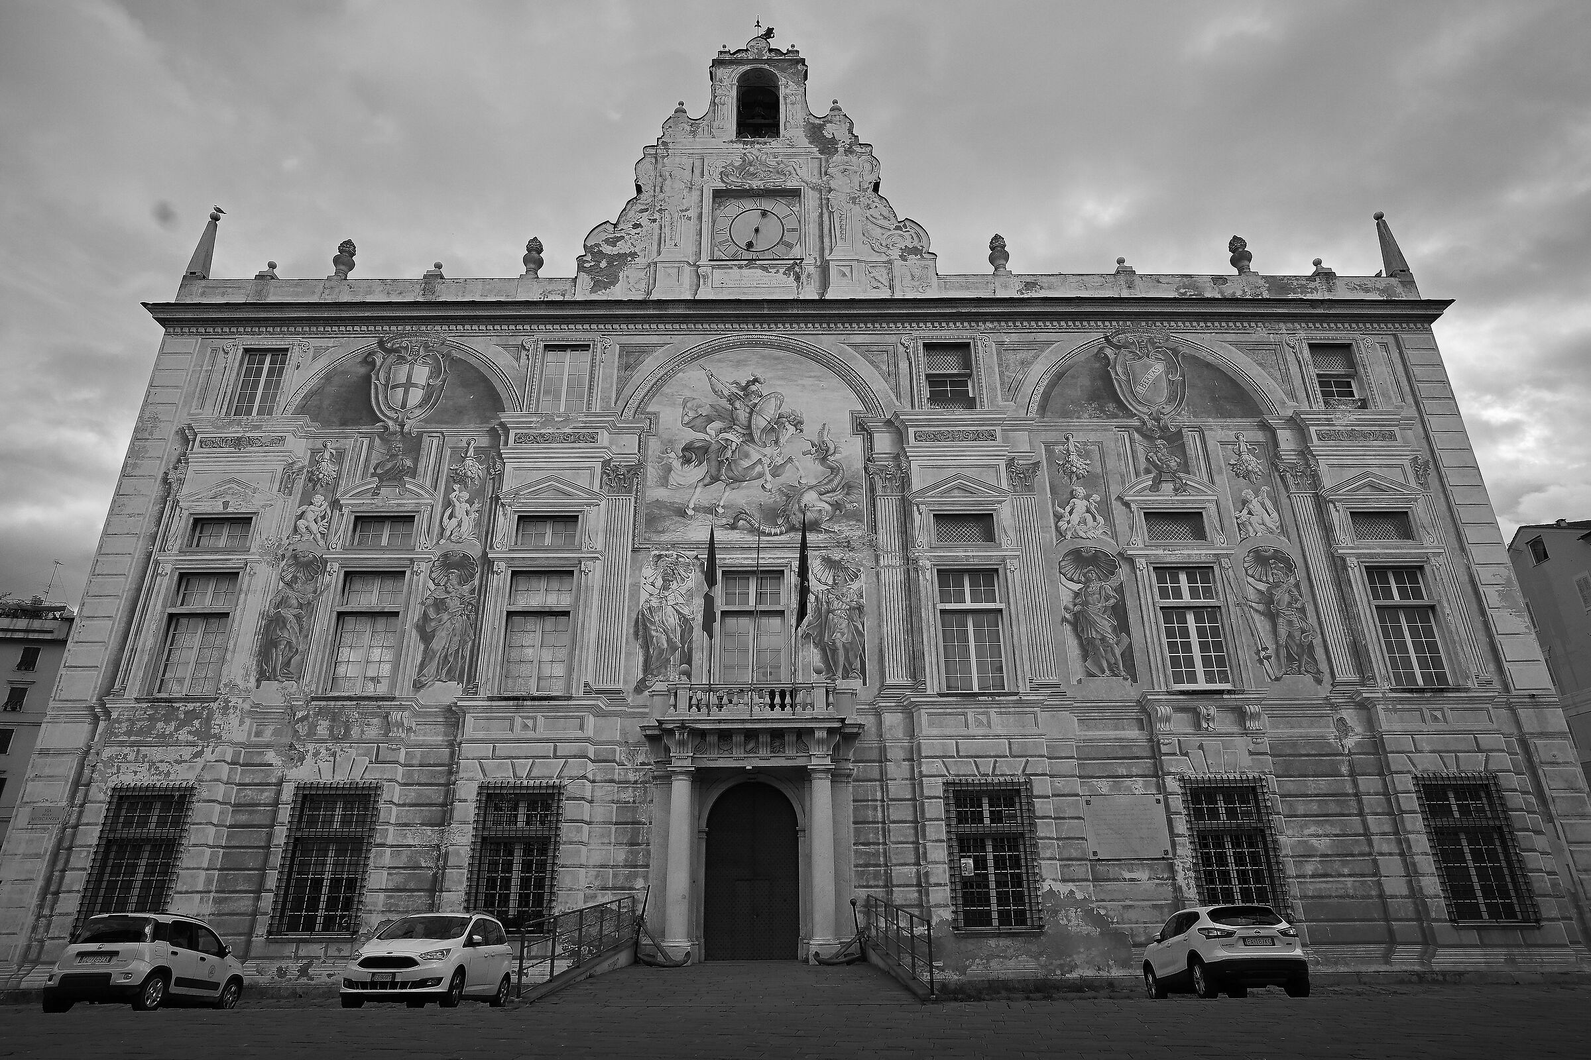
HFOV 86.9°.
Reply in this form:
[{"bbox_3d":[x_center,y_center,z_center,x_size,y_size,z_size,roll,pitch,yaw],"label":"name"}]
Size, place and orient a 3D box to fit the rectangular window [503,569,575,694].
[{"bbox_3d":[-7.307,2.897,24.029,1.843,3.608,0.250,0,-21,-1],"label":"rectangular window"}]

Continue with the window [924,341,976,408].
[{"bbox_3d":[4.254,-4.228,23.132,1.317,2.112,0.300,0,-21,0],"label":"window"}]

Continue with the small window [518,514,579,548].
[{"bbox_3d":[-7.063,0.102,24.058,1.771,1.007,0.250,0,-21,0],"label":"small window"}]

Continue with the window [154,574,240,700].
[{"bbox_3d":[-14.500,2.521,20.484,1.493,3.054,0.250,0,-21,0],"label":"window"}]

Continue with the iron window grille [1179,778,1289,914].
[{"bbox_3d":[9.708,7.099,18.602,1.971,3.109,0.300,0,-21,0],"label":"iron window grille"}]

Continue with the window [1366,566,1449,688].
[{"bbox_3d":[15.030,2.374,20.673,1.425,3.034,0.250,0,-21,0],"label":"window"}]

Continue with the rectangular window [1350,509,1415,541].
[{"bbox_3d":[16.895,-0.059,24.260,1.651,0.901,0.150,0,-21,0],"label":"rectangular window"}]

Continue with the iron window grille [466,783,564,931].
[{"bbox_3d":[-7.256,8.409,21.683,2.255,3.582,0.250,0,-21,-1],"label":"iron window grille"}]

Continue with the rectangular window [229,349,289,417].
[{"bbox_3d":[-16.395,-4.486,25.774,1.346,2.385,0.250,0,-21,0],"label":"rectangular window"}]

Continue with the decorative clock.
[{"bbox_3d":[-1.355,-10.631,29.301,3.143,2.868,0.300,0,-21,-1],"label":"decorative clock"}]

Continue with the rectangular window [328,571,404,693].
[{"bbox_3d":[-11.689,2.804,22.988,1.590,3.420,0.250,0,-21,0],"label":"rectangular window"}]

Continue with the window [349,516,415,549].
[{"bbox_3d":[-12.314,0.087,25.084,1.820,1.058,0.200,0,-21,-1],"label":"window"}]

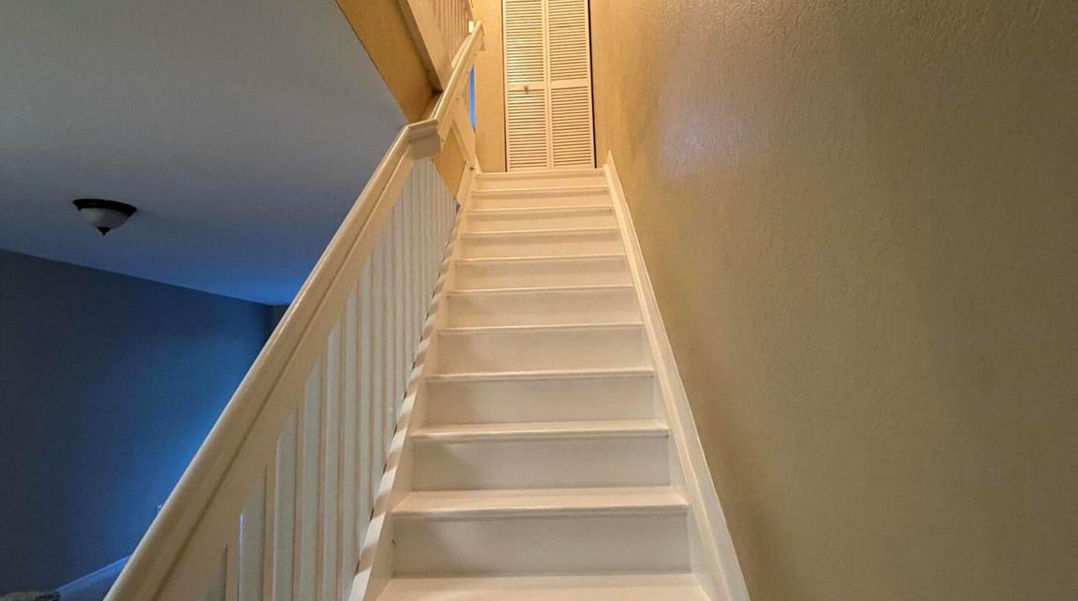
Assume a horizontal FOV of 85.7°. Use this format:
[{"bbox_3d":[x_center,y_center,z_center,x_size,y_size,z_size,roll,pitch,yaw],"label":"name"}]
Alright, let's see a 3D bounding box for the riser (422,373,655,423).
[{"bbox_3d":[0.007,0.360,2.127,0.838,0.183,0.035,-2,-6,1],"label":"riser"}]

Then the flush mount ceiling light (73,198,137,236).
[{"bbox_3d":[-2.473,-0.452,3.314,0.292,0.174,0.292,-2,-6,1],"label":"flush mount ceiling light"}]

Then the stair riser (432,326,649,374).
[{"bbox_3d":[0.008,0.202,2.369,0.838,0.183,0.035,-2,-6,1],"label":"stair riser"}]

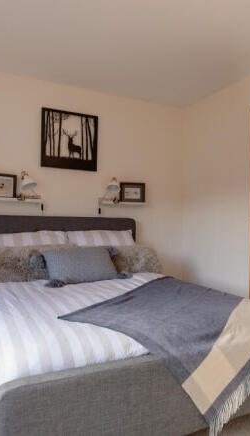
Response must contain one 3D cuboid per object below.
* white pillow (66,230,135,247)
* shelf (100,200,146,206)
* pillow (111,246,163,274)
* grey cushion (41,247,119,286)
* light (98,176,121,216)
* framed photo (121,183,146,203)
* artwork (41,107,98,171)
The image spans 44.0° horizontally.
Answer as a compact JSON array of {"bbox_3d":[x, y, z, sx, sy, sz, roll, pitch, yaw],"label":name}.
[{"bbox_3d":[-0.179,0.309,3.067,0.720,0.150,0.480,1,45,-26],"label":"white pillow"},{"bbox_3d":[-0.022,-0.172,3.456,0.555,0.062,0.118,1,0,-26],"label":"shelf"},{"bbox_3d":[0.068,0.393,2.920,0.550,0.170,0.380,1,45,-26],"label":"pillow"},{"bbox_3d":[-0.349,0.377,2.564,0.570,0.140,0.340,1,42,-26],"label":"grey cushion"},{"bbox_3d":[-0.176,-0.241,3.304,0.215,0.390,0.210,1,0,-26],"label":"light"},{"bbox_3d":[0.085,-0.286,3.507,0.318,0.218,0.025,1,-3,-26],"label":"framed photo"},{"bbox_3d":[-0.565,-0.808,3.242,0.597,0.597,0.020,0,0,-26],"label":"artwork"}]

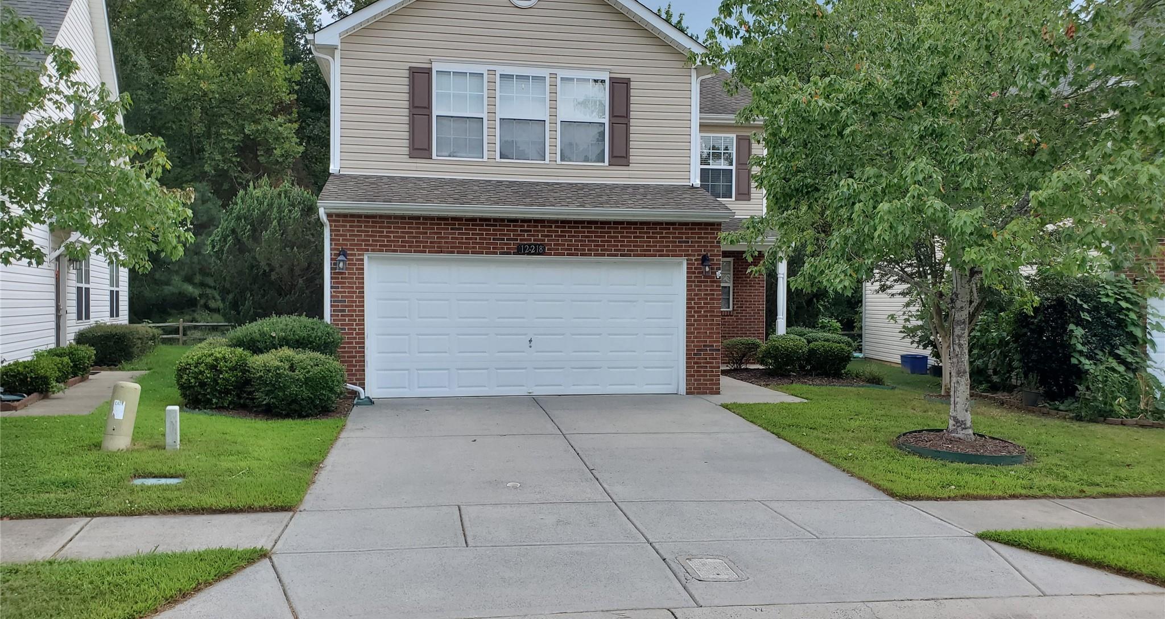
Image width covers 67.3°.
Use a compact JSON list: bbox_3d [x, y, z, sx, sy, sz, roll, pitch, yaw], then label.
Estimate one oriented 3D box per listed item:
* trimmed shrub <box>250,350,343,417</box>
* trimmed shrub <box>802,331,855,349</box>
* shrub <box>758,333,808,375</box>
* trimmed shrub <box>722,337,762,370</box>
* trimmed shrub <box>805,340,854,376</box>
[{"bbox_3d":[-3.933,0.975,12.060,1.330,0.880,1.250,0,1,-10],"label":"trimmed shrub"},{"bbox_3d":[5.305,0.899,18.809,1.130,0.840,1.050,0,1,-10],"label":"trimmed shrub"},{"bbox_3d":[4.106,0.919,18.010,1.050,0.810,1.000,0,1,-10],"label":"shrub"},{"bbox_3d":[3.373,0.951,18.510,0.850,0.690,0.820,0,1,-10],"label":"trimmed shrub"},{"bbox_3d":[4.976,0.996,17.710,0.960,0.690,0.930,0,1,-10],"label":"trimmed shrub"}]

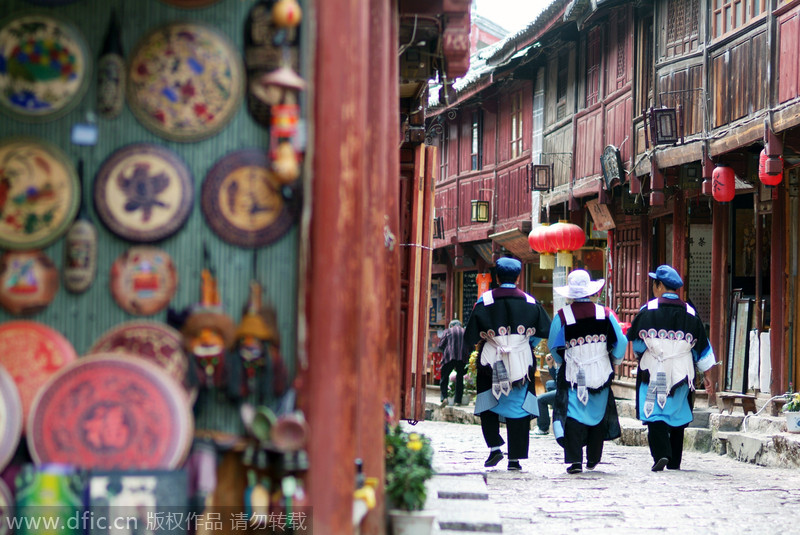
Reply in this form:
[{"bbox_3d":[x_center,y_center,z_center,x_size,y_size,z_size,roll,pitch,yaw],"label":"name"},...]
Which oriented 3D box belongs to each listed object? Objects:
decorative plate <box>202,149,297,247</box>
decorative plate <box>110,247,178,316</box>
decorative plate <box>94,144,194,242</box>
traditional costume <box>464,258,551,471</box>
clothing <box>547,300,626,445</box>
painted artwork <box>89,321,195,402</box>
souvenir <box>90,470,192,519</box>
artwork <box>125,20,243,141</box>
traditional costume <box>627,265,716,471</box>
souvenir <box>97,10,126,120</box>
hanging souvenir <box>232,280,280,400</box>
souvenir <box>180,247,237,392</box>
[{"bbox_3d":[-0.436,-0.201,8.300,0.280,0.291,0.030,1,-1,-2],"label":"decorative plate"},{"bbox_3d":[-0.745,0.041,8.300,0.198,0.204,0.030,1,-1,-2],"label":"decorative plate"},{"bbox_3d":[-0.742,-0.218,8.270,0.290,0.290,0.035,0,-1,-3],"label":"decorative plate"},{"bbox_3d":[0.789,0.712,20.900,0.631,1.556,0.450,0,-1,-2],"label":"traditional costume"},{"bbox_3d":[1.349,0.760,20.600,0.579,1.042,0.420,0,-1,-2],"label":"clothing"},{"bbox_3d":[-0.744,0.309,8.220,0.312,0.312,0.040,0,-7,-3],"label":"painted artwork"},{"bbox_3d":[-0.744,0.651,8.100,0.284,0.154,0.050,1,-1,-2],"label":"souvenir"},{"bbox_3d":[-0.628,-0.541,8.300,0.338,0.353,0.030,1,-1,-2],"label":"artwork"},{"bbox_3d":[2.069,0.762,21.700,0.665,1.570,0.460,1,-1,-7],"label":"traditional costume"},{"bbox_3d":[-0.838,-0.587,8.270,0.087,0.320,0.045,0,-1,-3],"label":"souvenir"},{"bbox_3d":[-0.416,0.211,8.250,0.139,0.348,0.100,1,-1,-2],"label":"hanging souvenir"},{"bbox_3d":[-0.554,0.150,8.240,0.162,0.399,0.100,0,-1,-3],"label":"souvenir"}]

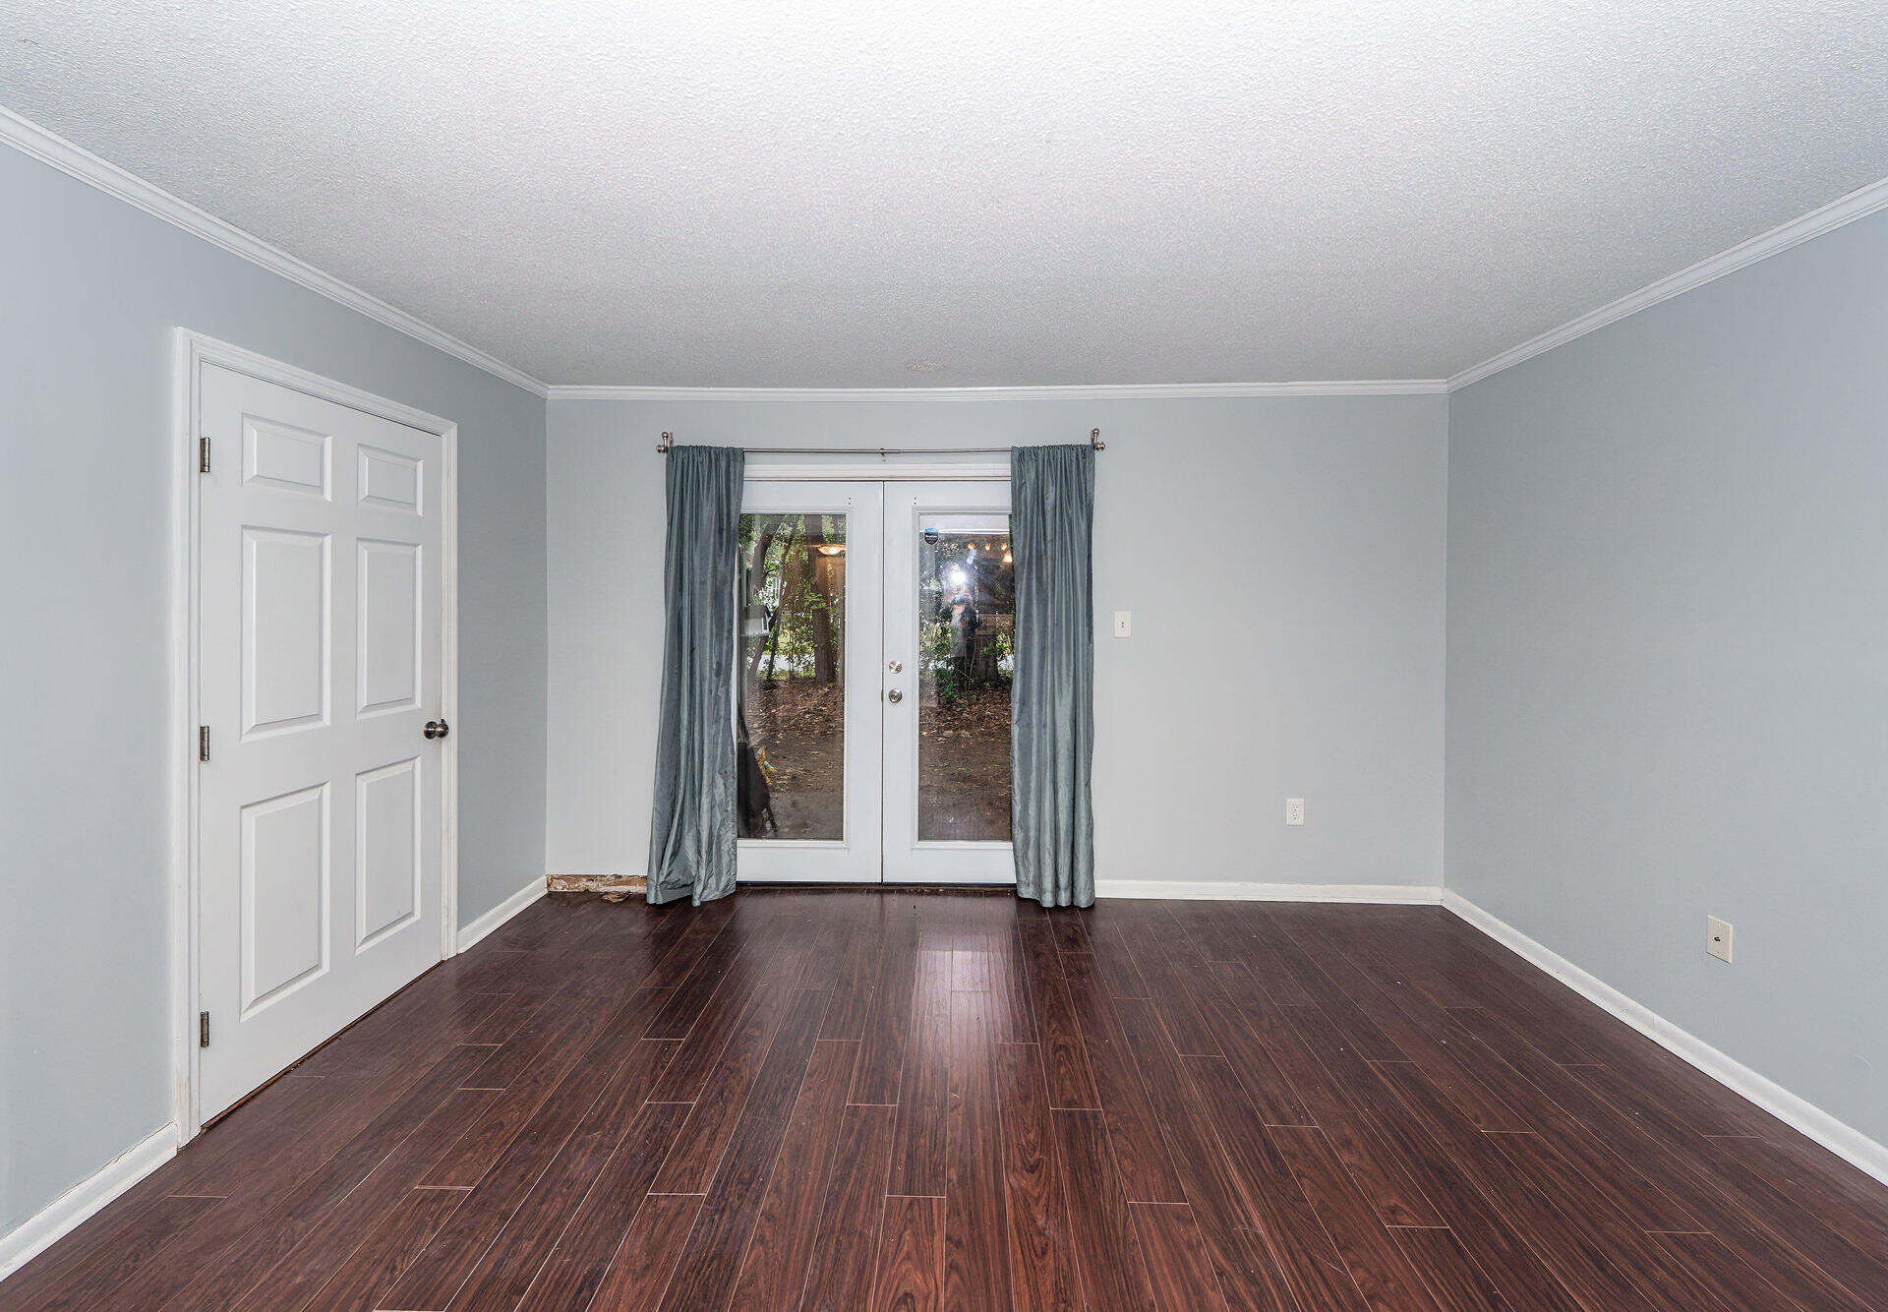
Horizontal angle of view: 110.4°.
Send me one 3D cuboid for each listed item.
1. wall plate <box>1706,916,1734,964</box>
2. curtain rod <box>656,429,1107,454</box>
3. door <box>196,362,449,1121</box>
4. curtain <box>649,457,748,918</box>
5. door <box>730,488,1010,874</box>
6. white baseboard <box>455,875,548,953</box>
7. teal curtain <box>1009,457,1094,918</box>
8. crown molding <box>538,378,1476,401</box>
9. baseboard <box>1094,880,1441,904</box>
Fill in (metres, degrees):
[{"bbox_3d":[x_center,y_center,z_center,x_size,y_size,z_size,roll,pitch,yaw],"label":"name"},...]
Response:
[{"bbox_3d":[2.313,0.844,1.957,0.010,0.115,0.071,0,3,2],"label":"wall plate"},{"bbox_3d":[-0.304,-1.022,3.096,2.127,0.100,0.100,0,3,2],"label":"curtain rod"},{"bbox_3d":[-1.976,0.204,2.150,0.055,2.035,0.810,0,3,2],"label":"door"},{"bbox_3d":[-1.163,0.076,3.079,0.460,2.157,0.130,0,3,2],"label":"curtain"},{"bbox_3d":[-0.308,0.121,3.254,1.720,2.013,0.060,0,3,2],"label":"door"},{"bbox_3d":[-1.937,1.139,2.918,0.018,0.085,0.575,0,3,2],"label":"white baseboard"},{"bbox_3d":[0.501,0.085,3.030,0.399,2.137,0.130,0,3,2],"label":"teal curtain"},{"bbox_3d":[0.210,-1.258,3.113,4.289,0.062,0.045,0,3,2],"label":"crown molding"},{"bbox_3d":[1.516,1.130,3.094,1.670,0.085,0.018,0,3,2],"label":"baseboard"}]

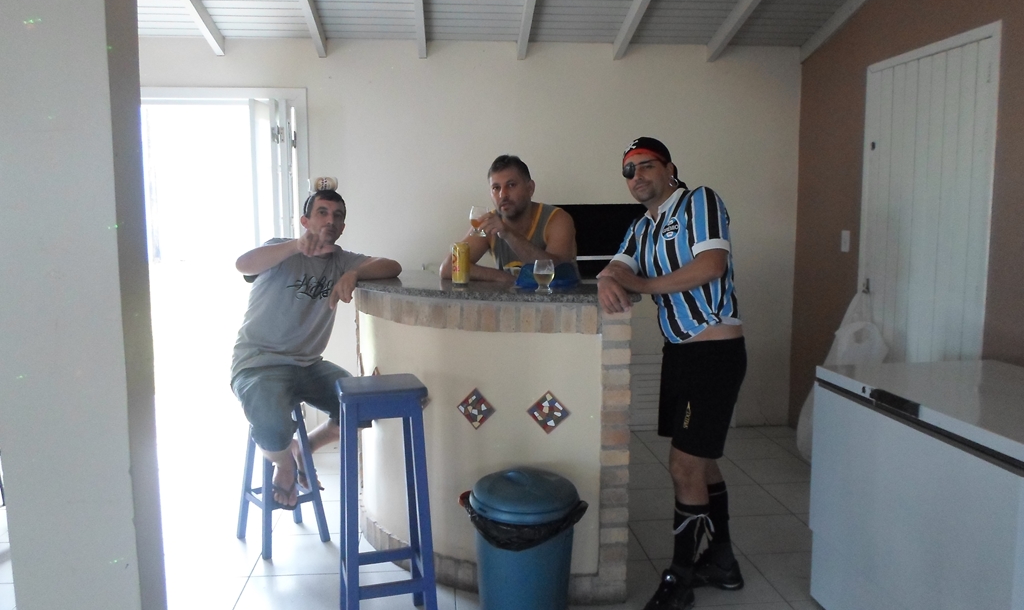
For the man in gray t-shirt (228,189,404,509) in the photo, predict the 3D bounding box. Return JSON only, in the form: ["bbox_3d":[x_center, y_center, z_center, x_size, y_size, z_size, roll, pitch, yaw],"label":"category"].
[{"bbox_3d":[-0.827,0.171,3.110,0.700,1.310,0.680,-2,7,-20],"label":"man in gray t-shirt"}]

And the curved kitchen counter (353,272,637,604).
[{"bbox_3d":[-0.148,0.472,3.143,1.100,1.145,1.120,0,6,-6],"label":"curved kitchen counter"}]

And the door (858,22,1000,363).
[{"bbox_3d":[2.040,-0.142,3.750,0.080,2.240,0.980,0,6,-6],"label":"door"}]

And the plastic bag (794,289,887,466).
[{"bbox_3d":[1.798,0.404,4.126,0.400,0.930,0.600,0,6,-6],"label":"plastic bag"}]

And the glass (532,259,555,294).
[{"bbox_3d":[0.117,-0.106,2.667,0.076,0.116,0.076,0,6,-6],"label":"glass"}]

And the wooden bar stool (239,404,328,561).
[{"bbox_3d":[-1.002,0.721,3.211,0.300,0.630,0.300,-5,8,-38],"label":"wooden bar stool"}]

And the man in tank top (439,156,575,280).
[{"bbox_3d":[-0.025,0.157,3.487,0.620,1.690,0.550,0,6,1],"label":"man in tank top"}]

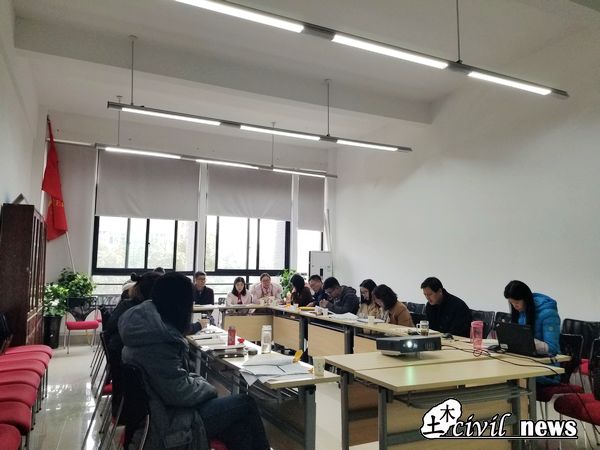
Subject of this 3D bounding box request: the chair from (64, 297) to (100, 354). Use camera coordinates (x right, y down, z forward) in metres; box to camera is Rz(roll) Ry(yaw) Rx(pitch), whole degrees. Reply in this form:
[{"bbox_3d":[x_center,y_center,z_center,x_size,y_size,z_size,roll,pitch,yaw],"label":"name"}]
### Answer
[{"bbox_3d":[-3.706,1.706,7.673,0.500,0.830,0.550,4,-7,-32],"label":"chair"}]

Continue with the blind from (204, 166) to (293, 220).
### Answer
[{"bbox_3d":[-0.960,-0.645,8.843,1.740,1.060,0.060,4,-6,-25],"label":"blind"}]

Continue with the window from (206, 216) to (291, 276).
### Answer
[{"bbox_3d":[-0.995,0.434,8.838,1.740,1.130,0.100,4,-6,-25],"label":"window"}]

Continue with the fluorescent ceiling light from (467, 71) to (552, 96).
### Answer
[{"bbox_3d":[2.142,-1.448,4.551,1.180,0.070,0.110,3,-7,-26],"label":"fluorescent ceiling light"}]

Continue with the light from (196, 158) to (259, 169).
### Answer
[{"bbox_3d":[-1.336,-1.131,8.429,1.220,0.070,0.110,4,-6,-25],"label":"light"}]

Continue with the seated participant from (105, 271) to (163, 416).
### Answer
[{"bbox_3d":[-0.853,0.952,2.898,0.700,1.240,0.500,5,-7,-34],"label":"seated participant"}]

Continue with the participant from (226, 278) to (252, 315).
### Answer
[{"bbox_3d":[-1.064,1.525,7.754,0.460,1.240,0.700,3,-7,-26],"label":"participant"}]

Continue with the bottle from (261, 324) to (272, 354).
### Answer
[{"bbox_3d":[-0.262,0.845,3.339,0.070,0.205,0.070,3,-7,-26],"label":"bottle"}]

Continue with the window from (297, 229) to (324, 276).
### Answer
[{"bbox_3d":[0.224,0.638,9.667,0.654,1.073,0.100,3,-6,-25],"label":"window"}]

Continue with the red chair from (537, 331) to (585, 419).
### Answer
[{"bbox_3d":[2.032,1.353,3.801,0.520,0.830,0.460,4,-6,-33],"label":"red chair"}]

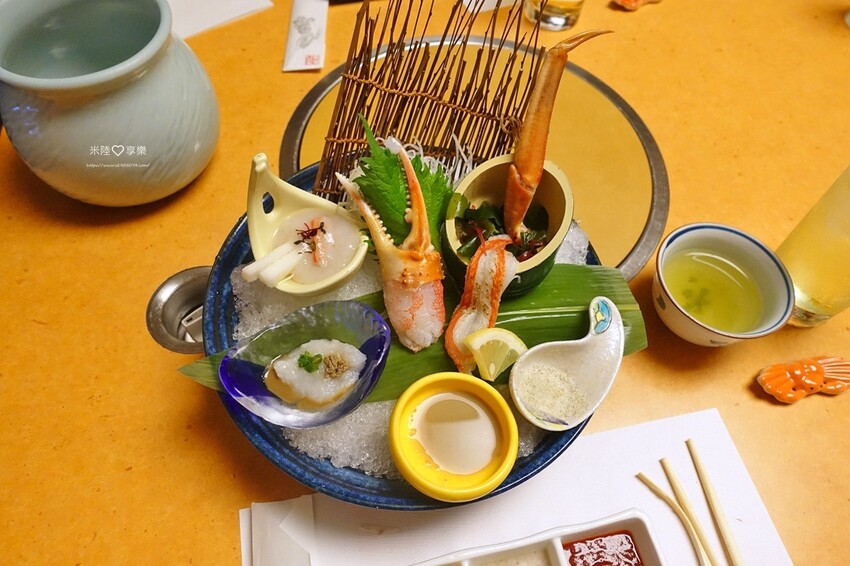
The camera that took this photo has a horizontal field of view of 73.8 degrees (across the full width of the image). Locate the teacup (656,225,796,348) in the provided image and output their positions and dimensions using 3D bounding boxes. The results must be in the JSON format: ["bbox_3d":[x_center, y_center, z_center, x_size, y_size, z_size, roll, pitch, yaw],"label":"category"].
[{"bbox_3d":[0.191,0.009,0.385,0.087,0.051,0.087,6,58,0],"label":"teacup"}]

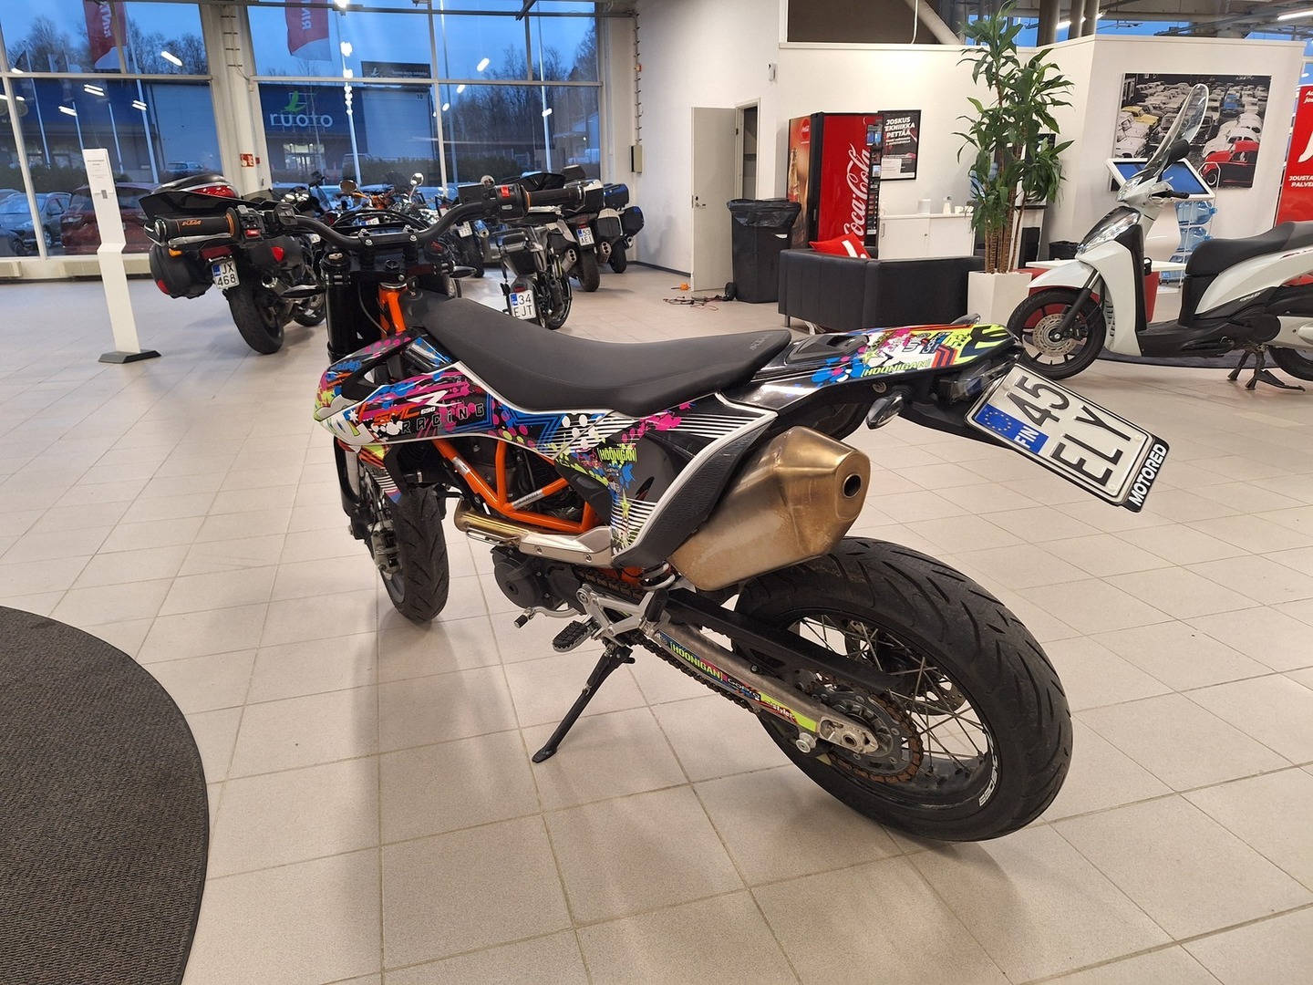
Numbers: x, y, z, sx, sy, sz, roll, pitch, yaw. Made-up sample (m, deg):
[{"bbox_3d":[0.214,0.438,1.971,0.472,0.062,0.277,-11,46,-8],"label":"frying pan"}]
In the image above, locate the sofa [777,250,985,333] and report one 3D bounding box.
[{"bbox_3d":[1.775,-1.628,7.200,0.920,0.670,1.600,-6,19,-16],"label":"sofa"}]

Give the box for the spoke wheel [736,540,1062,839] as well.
[{"bbox_3d":[0.407,0.352,1.551,0.620,0.620,0.162,14,42,37],"label":"spoke wheel"}]

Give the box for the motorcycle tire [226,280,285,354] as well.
[{"bbox_3d":[-2.984,-1.344,6.517,0.180,0.632,0.632,-15,20,-4],"label":"motorcycle tire"}]

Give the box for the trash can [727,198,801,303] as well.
[{"bbox_3d":[1.174,-2.671,9.652,0.570,1.070,0.660,-9,20,-23],"label":"trash can"}]

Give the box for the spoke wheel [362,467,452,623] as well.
[{"bbox_3d":[-0.726,0.079,2.443,0.122,0.600,0.600,-14,27,-22],"label":"spoke wheel"}]

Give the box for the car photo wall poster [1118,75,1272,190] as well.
[{"bbox_3d":[5.620,-3.770,9.166,1.750,1.110,0.040,-4,19,-11],"label":"car photo wall poster"}]

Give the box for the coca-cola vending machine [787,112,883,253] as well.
[{"bbox_3d":[1.774,-2.839,8.935,0.650,1.850,0.800,-5,19,-14],"label":"coca-cola vending machine"}]

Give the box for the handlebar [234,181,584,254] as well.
[{"bbox_3d":[-0.501,-0.552,1.717,0.750,0.140,0.200,-13,24,-21],"label":"handlebar"}]

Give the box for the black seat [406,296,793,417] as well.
[{"bbox_3d":[-0.125,-0.251,1.540,0.810,0.170,0.250,14,42,37],"label":"black seat"}]

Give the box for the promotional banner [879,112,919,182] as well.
[{"bbox_3d":[2.740,-3.926,9.890,0.540,0.730,0.025,-6,19,-16],"label":"promotional banner"}]

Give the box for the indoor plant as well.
[{"bbox_3d":[2.479,-2.176,6.179,0.780,2.330,0.760,-6,19,-16],"label":"indoor plant"}]

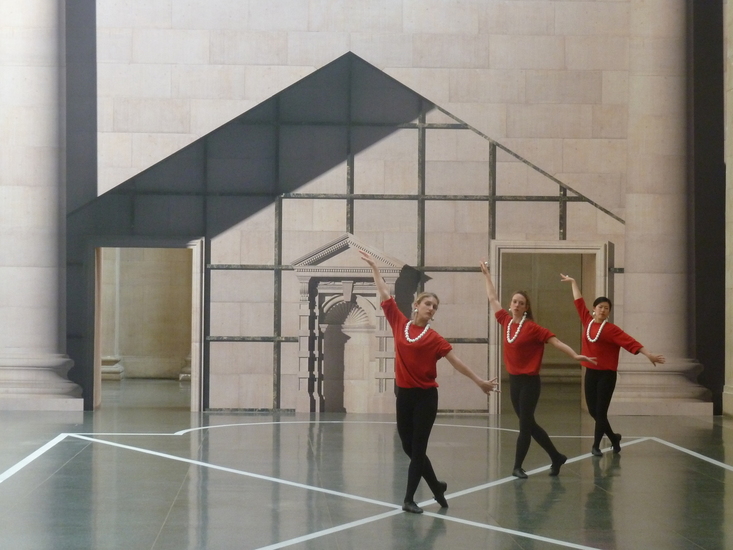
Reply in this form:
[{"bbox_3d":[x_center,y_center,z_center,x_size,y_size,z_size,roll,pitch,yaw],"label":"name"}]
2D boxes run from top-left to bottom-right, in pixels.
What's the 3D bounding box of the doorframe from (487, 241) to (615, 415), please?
[{"bbox_3d":[2.466,0.718,23.718,1.670,2.320,0.300,1,-1,-3],"label":"doorframe"}]

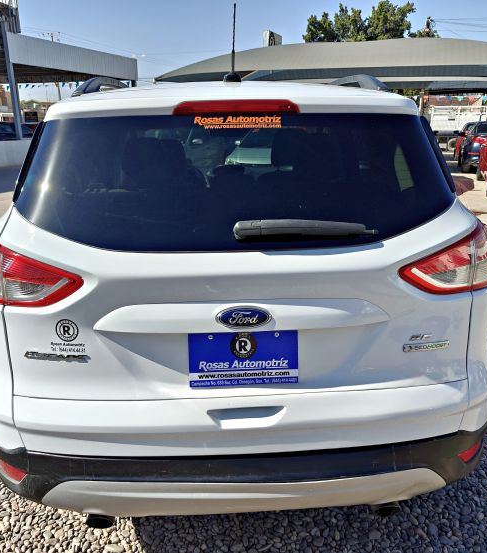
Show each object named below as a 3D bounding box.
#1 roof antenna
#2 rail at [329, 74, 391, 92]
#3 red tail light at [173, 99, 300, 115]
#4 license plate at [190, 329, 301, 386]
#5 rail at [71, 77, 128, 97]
[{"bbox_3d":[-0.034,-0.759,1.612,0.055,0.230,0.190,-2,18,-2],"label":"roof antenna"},{"bbox_3d":[0.456,-0.895,2.388,0.070,0.090,1.500,-2,18,-2],"label":"rail"},{"bbox_3d":[-0.018,-0.482,1.401,0.378,0.045,0.050,-2,18,-2],"label":"red tail light"},{"bbox_3d":[0.003,0.232,1.362,0.303,0.153,0.006,-2,18,-2],"label":"license plate"},{"bbox_3d":[-0.583,-0.866,2.352,0.070,0.090,1.500,-2,18,-2],"label":"rail"}]

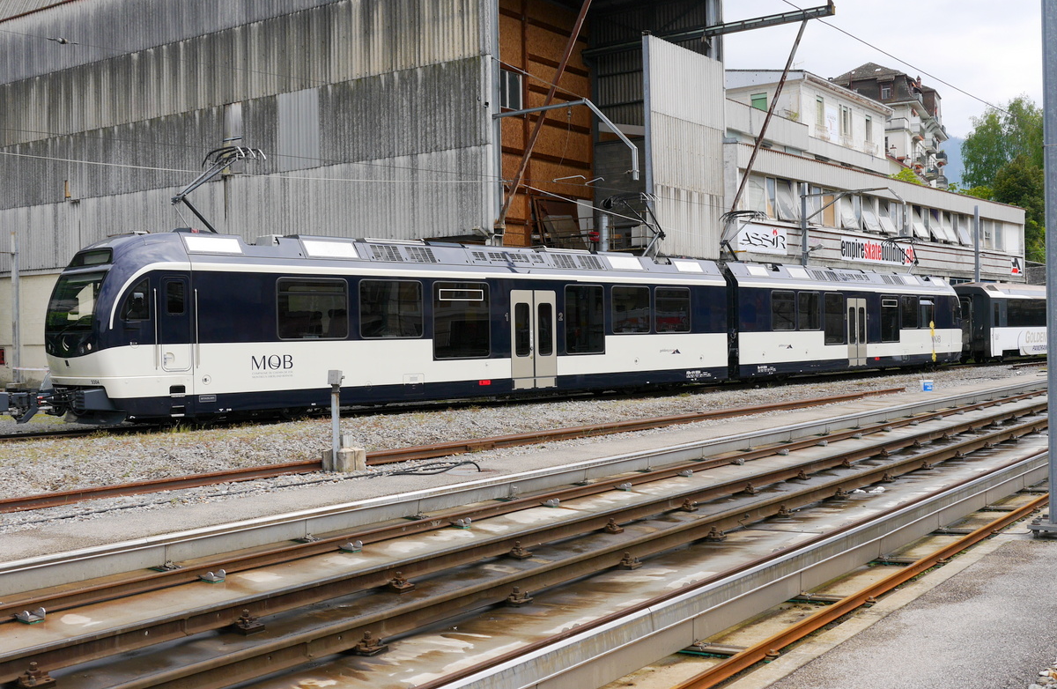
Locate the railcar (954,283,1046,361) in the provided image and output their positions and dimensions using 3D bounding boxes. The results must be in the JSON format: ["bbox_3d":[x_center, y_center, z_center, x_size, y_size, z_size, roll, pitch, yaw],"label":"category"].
[{"bbox_3d":[24.808,-1.061,61.178,2.650,3.550,18.900,-1,1,39],"label":"railcar"}]

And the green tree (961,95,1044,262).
[{"bbox_3d":[45.076,-15.302,115.000,8.800,16.500,8.800,-1,1,21],"label":"green tree"}]

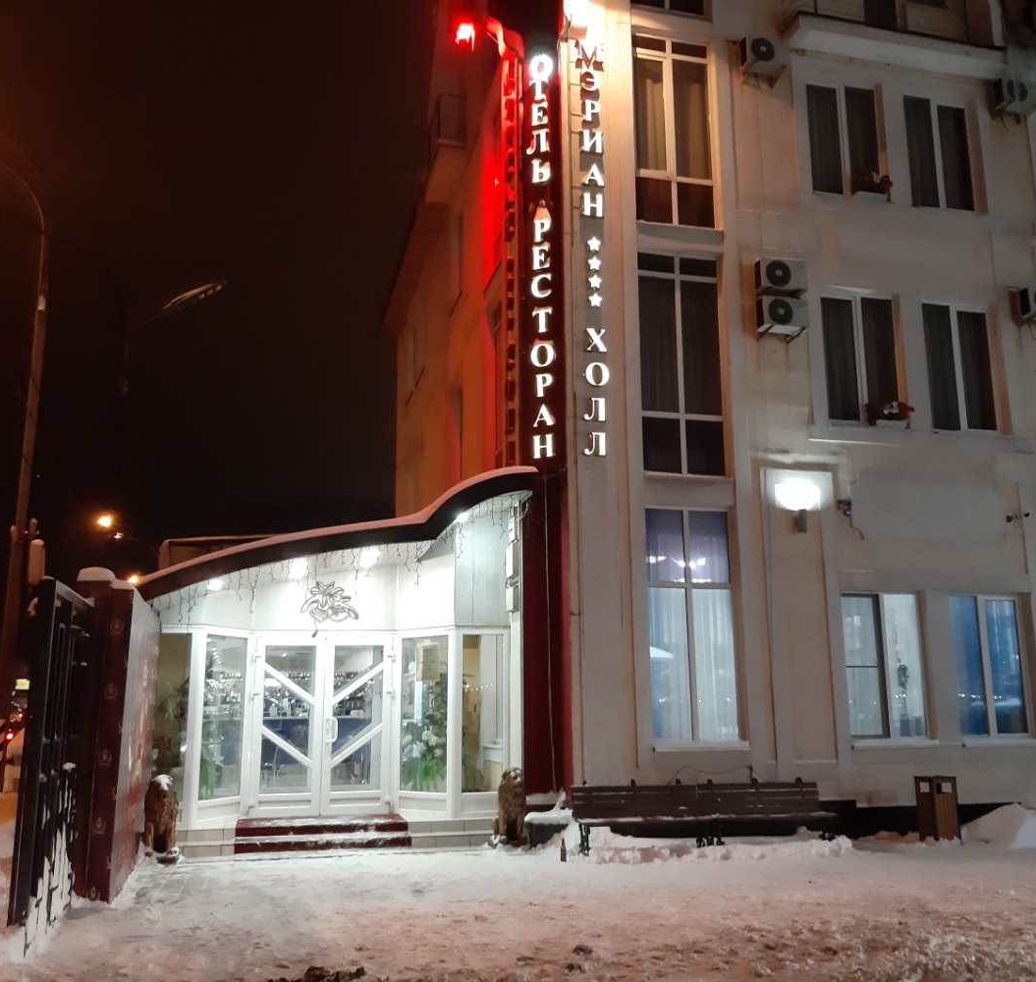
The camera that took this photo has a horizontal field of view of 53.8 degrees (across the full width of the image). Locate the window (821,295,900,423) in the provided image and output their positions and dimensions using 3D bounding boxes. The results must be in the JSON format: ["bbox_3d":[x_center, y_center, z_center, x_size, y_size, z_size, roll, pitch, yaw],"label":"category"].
[{"bbox_3d":[4.833,-1.857,14.471,1.180,1.830,0.150,3,-12,-14],"label":"window"}]

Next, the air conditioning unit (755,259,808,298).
[{"bbox_3d":[3.586,-2.913,13.971,0.694,0.416,0.240,3,-12,-14],"label":"air conditioning unit"}]

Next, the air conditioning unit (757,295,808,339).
[{"bbox_3d":[3.581,-2.376,13.862,0.677,0.410,0.240,3,-12,-14],"label":"air conditioning unit"}]

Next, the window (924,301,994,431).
[{"bbox_3d":[6.495,-1.804,15.017,1.132,1.919,0.150,3,-12,-14],"label":"window"}]

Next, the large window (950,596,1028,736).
[{"bbox_3d":[6.469,2.409,14.038,1.200,1.880,0.150,3,-12,-14],"label":"large window"}]

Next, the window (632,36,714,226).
[{"bbox_3d":[2.215,-5.140,14.564,1.205,2.890,0.150,3,-12,-14],"label":"window"}]

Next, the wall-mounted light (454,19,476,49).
[{"bbox_3d":[-0.747,-6.449,14.430,0.310,0.370,0.260,-1,-12,5],"label":"wall-mounted light"}]

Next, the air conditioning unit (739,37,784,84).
[{"bbox_3d":[3.516,-6.167,14.629,0.690,0.470,0.270,3,-12,-14],"label":"air conditioning unit"}]

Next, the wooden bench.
[{"bbox_3d":[2.178,3.775,11.898,3.080,0.800,0.620,2,-12,-10],"label":"wooden bench"}]

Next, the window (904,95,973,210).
[{"bbox_3d":[6.473,-5.181,15.688,1.144,1.845,0.150,3,-12,-14],"label":"window"}]

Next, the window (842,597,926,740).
[{"bbox_3d":[4.943,2.353,13.776,1.181,1.931,0.150,3,-12,-14],"label":"window"}]

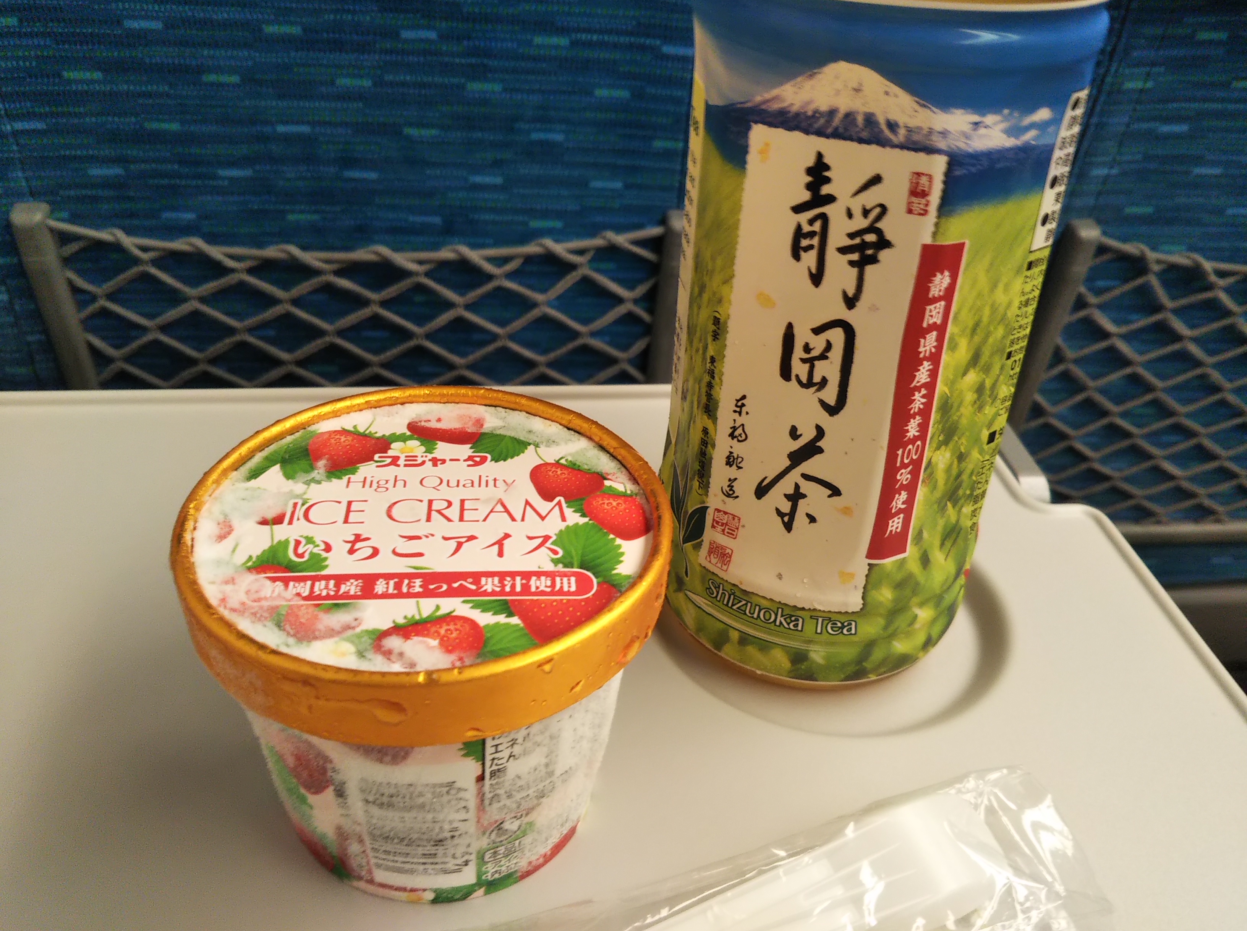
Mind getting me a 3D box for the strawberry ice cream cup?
[{"bbox_3d":[-0.031,0.031,0.183,0.075,0.059,0.075,0,33,-5],"label":"strawberry ice cream cup"}]

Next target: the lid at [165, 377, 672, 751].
[{"bbox_3d":[-0.030,0.011,0.171,0.075,0.012,0.075,0,33,-5],"label":"lid"}]

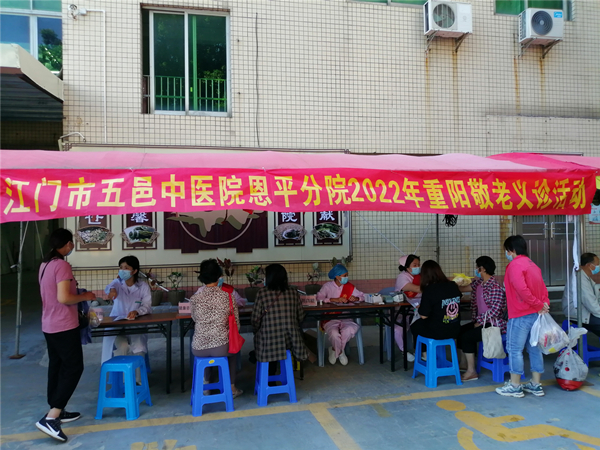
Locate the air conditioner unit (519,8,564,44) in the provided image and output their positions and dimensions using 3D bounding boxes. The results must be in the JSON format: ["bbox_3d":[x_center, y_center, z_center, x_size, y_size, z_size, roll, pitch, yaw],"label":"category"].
[{"bbox_3d":[4.530,-3.705,8.450,0.720,0.540,0.270,-1,-1,-10],"label":"air conditioner unit"}]

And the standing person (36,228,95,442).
[{"bbox_3d":[-1.857,0.833,3.600,0.480,1.600,0.440,0,-1,-33],"label":"standing person"}]

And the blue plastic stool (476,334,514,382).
[{"bbox_3d":[2.115,1.355,4.730,0.340,0.470,0.340,-1,-1,-15],"label":"blue plastic stool"}]

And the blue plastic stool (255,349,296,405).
[{"bbox_3d":[-0.240,1.427,4.318,0.335,0.460,0.335,-1,-1,-17],"label":"blue plastic stool"}]

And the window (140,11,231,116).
[{"bbox_3d":[-1.909,-2.742,7.582,1.430,1.750,0.120,-1,-1,-10],"label":"window"}]

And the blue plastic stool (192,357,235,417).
[{"bbox_3d":[-0.772,1.387,4.000,0.330,0.475,0.330,-1,-1,-21],"label":"blue plastic stool"}]

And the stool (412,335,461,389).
[{"bbox_3d":[1.427,1.406,4.723,0.350,0.460,0.350,-1,-1,-17],"label":"stool"}]

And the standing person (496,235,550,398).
[{"bbox_3d":[2.073,0.832,4.200,0.420,1.500,0.440,-2,-1,38],"label":"standing person"}]

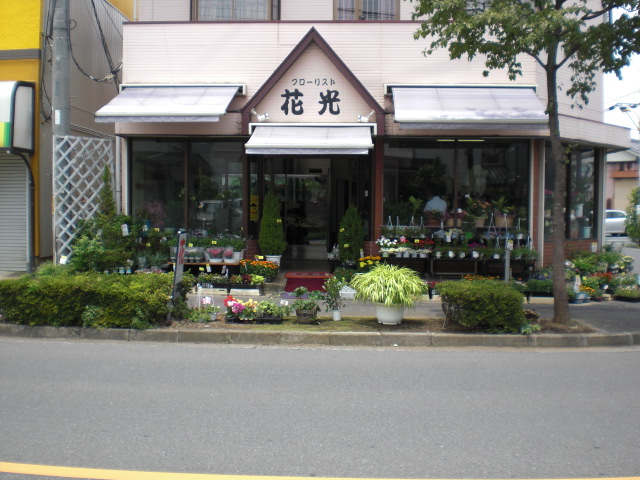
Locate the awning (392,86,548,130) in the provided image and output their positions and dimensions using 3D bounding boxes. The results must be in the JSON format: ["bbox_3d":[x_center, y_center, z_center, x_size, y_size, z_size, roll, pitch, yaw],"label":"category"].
[{"bbox_3d":[2.486,-2.221,11.741,2.460,0.905,1.300,0,3,2],"label":"awning"}]

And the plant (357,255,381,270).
[{"bbox_3d":[0.830,0.400,11.700,0.380,0.300,0.340,0,3,3],"label":"plant"}]

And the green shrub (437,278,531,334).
[{"bbox_3d":[2.017,0.825,8.867,1.080,0.520,0.780,0,3,3],"label":"green shrub"}]

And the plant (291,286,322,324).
[{"bbox_3d":[-0.170,0.839,9.048,0.382,0.436,0.360,0,3,3],"label":"plant"}]

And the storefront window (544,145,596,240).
[{"bbox_3d":[4.755,-0.890,13.270,2.070,1.800,0.100,-2,4,-44],"label":"storefront window"}]

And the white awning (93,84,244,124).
[{"bbox_3d":[-2.487,-2.328,11.905,2.040,0.834,1.400,0,3,2],"label":"white awning"}]

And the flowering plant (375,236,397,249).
[{"bbox_3d":[1.139,0.042,12.064,0.360,0.189,0.300,0,3,2],"label":"flowering plant"}]

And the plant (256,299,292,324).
[{"bbox_3d":[-0.589,0.918,9.052,0.412,0.283,0.320,0,3,3],"label":"plant"}]

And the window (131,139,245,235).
[{"bbox_3d":[-2.420,-0.930,12.900,2.100,1.840,0.100,0,3,3],"label":"window"}]

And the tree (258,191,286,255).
[{"bbox_3d":[-0.833,-0.310,12.449,0.470,1.140,0.470,0,3,2],"label":"tree"}]

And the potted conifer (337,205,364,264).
[{"bbox_3d":[0.547,-0.106,12.408,0.460,1.060,0.460,0,3,2],"label":"potted conifer"}]

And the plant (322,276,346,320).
[{"bbox_3d":[0.190,0.770,9.170,0.310,0.580,0.300,0,3,3],"label":"plant"}]

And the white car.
[{"bbox_3d":[16.800,-0.980,42.000,4.400,1.480,1.700,0,3,-2],"label":"white car"}]

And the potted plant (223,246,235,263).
[{"bbox_3d":[-1.560,0.254,12.050,0.210,0.280,0.210,0,3,3],"label":"potted plant"}]

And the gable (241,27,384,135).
[{"bbox_3d":[-0.121,-2.794,12.385,2.493,1.824,0.300,0,3,2],"label":"gable"}]

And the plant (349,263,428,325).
[{"bbox_3d":[0.885,0.680,9.050,1.000,0.760,0.970,0,3,3],"label":"plant"}]

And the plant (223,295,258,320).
[{"bbox_3d":[-1.020,0.885,9.050,0.460,0.360,0.300,0,3,3],"label":"plant"}]

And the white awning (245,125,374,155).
[{"bbox_3d":[-0.170,-1.780,12.300,2.270,0.600,0.600,0,3,3],"label":"white awning"}]

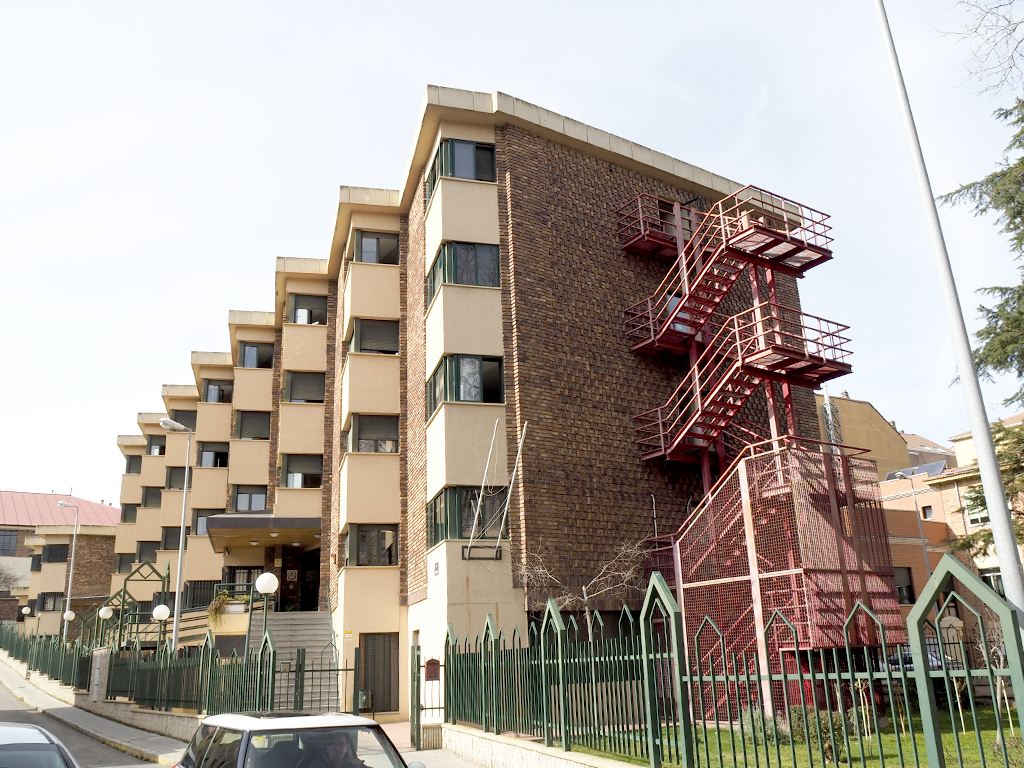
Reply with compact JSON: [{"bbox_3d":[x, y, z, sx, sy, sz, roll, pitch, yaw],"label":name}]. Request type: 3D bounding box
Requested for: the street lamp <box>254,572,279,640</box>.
[{"bbox_3d":[-5.272,5.609,17.482,0.460,3.174,0.460,11,-22,-34],"label":"street lamp"}]

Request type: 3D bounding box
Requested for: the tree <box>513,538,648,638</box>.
[{"bbox_3d":[1.334,4.596,15.166,2.600,3.450,2.200,-3,-18,4],"label":"tree"}]

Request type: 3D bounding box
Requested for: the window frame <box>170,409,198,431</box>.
[{"bbox_3d":[-16.018,1.858,40.528,1.188,1.137,0.200,3,-19,-15],"label":"window frame"}]

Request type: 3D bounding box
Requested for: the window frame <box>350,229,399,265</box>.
[{"bbox_3d":[-3.967,-3.972,24.335,1.309,1.115,0.200,3,-19,-15],"label":"window frame"}]

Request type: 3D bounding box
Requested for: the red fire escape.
[{"bbox_3d":[5.462,1.036,19.149,2.950,12.550,4.250,10,-21,-32],"label":"red fire escape"}]

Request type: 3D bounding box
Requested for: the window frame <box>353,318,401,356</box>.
[{"bbox_3d":[-3.835,-1.327,23.480,1.277,1.102,0.200,3,-19,-15],"label":"window frame"}]

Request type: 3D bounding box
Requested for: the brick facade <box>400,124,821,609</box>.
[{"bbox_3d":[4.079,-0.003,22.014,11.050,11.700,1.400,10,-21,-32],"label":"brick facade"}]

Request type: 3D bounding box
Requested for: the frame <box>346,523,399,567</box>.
[{"bbox_3d":[-3.604,4.240,21.667,1.282,1.138,0.200,3,-19,-15],"label":"frame"}]

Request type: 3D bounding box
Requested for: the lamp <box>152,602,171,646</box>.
[{"bbox_3d":[-10.367,7.975,24.192,0.460,3.003,0.460,11,-22,-34],"label":"lamp"}]

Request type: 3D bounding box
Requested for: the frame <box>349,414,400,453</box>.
[{"bbox_3d":[-3.718,1.392,22.595,1.256,1.136,0.200,3,-19,-15],"label":"frame"}]

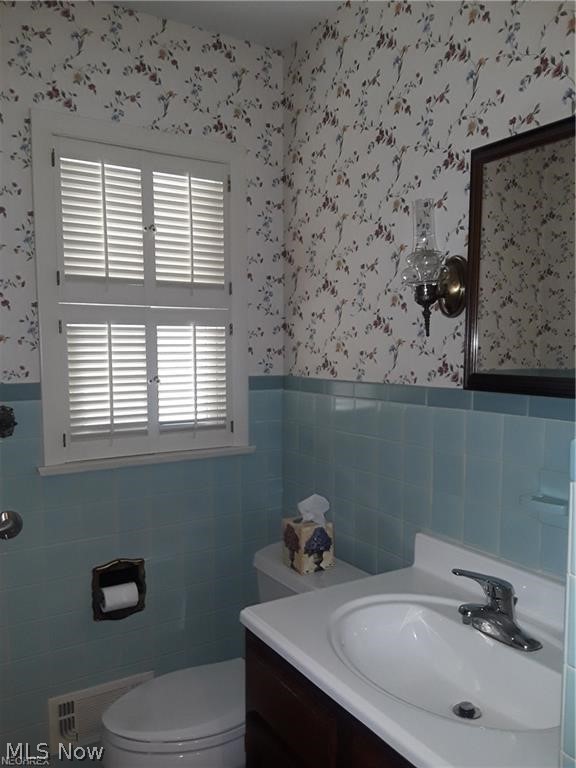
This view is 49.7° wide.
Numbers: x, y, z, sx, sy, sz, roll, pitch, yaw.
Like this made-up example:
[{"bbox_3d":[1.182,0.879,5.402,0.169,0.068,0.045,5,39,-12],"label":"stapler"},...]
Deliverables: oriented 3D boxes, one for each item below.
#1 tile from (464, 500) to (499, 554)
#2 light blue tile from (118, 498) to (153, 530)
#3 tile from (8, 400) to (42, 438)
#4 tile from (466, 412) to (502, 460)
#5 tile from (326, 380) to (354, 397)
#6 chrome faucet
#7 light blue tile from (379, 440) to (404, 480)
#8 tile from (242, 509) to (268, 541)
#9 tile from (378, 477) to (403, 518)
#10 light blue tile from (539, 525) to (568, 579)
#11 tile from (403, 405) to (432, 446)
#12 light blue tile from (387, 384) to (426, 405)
[{"bbox_3d":[0.470,0.339,1.502,0.010,0.108,0.108,-2,4,-32],"label":"tile"},{"bbox_3d":[-0.495,0.417,1.978,0.107,0.107,0.010,-2,4,-32],"label":"light blue tile"},{"bbox_3d":[-0.773,0.104,1.802,0.108,0.108,0.009,-2,4,-32],"label":"tile"},{"bbox_3d":[0.468,0.122,1.480,0.010,0.107,0.108,-2,4,-32],"label":"tile"},{"bbox_3d":[0.166,0.014,1.970,0.010,0.048,0.154,-2,4,-32],"label":"tile"},{"bbox_3d":[0.411,0.454,1.296,0.182,0.164,0.158,-2,4,-32],"label":"chrome faucet"},{"bbox_3d":[0.295,0.213,1.765,0.010,0.107,0.108,-2,4,-32],"label":"light blue tile"},{"bbox_3d":[-0.121,0.510,2.220,0.108,0.107,0.010,-2,4,-32],"label":"tile"},{"bbox_3d":[0.296,0.323,1.779,0.010,0.107,0.107,-2,4,-32],"label":"tile"},{"bbox_3d":[0.588,0.353,1.323,0.010,0.107,0.107,-2,4,-32],"label":"light blue tile"},{"bbox_3d":[0.355,0.114,1.674,0.010,0.107,0.107,-2,4,-32],"label":"tile"},{"bbox_3d":[0.335,0.032,1.726,0.011,0.051,0.152,-2,4,-32],"label":"light blue tile"}]

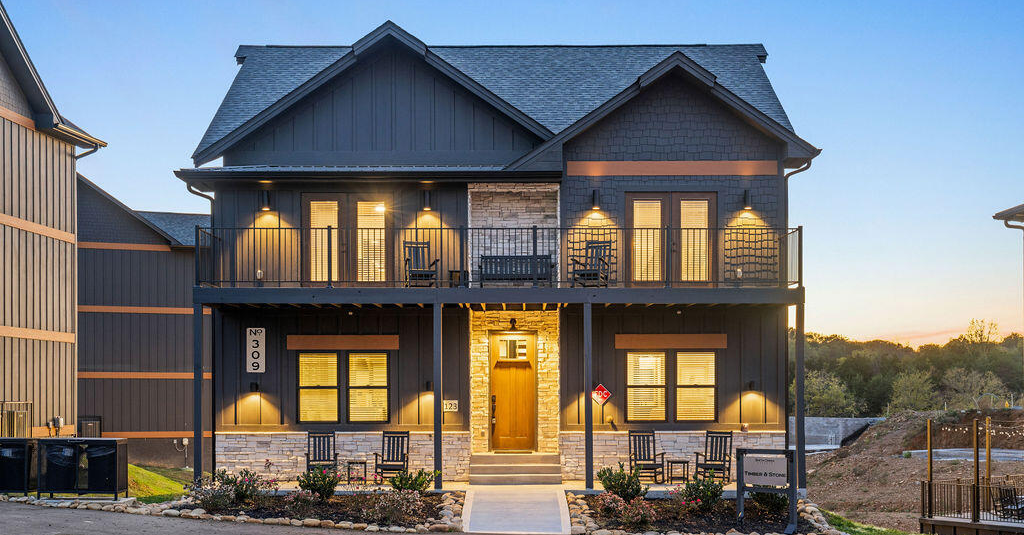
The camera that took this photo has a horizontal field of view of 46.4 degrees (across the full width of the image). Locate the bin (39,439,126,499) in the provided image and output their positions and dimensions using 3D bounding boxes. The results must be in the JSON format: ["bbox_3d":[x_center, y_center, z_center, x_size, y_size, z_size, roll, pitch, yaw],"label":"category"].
[{"bbox_3d":[-9.050,4.233,25.000,1.700,1.250,0.750,0,-2,0],"label":"bin"}]

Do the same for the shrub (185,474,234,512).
[{"bbox_3d":[-5.393,4.047,21.300,0.880,0.670,0.800,0,-2,0],"label":"shrub"}]

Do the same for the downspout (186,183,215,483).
[{"bbox_3d":[-6.518,1.360,25.000,0.550,6.300,0.250,0,-2,0],"label":"downspout"}]

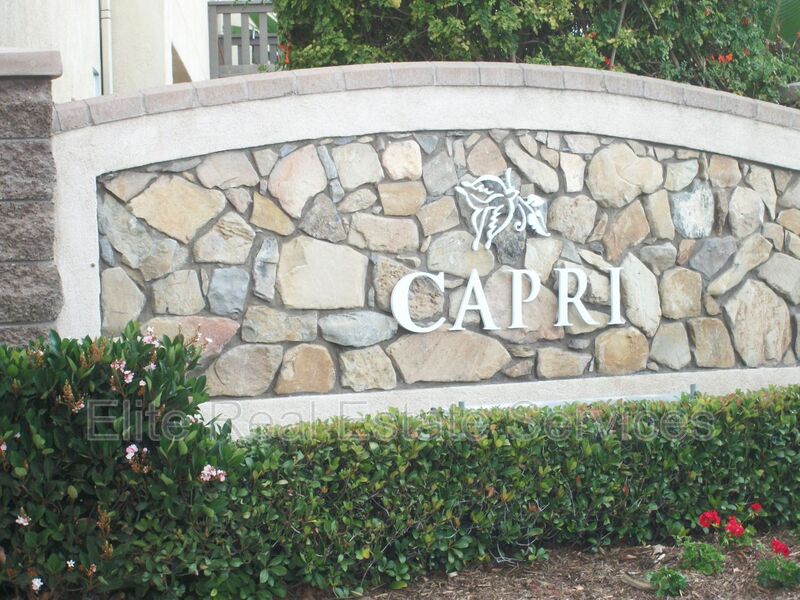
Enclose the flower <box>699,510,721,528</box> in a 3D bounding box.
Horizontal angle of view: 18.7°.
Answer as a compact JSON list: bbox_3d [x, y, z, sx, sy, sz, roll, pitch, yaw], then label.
[{"bbox_3d":[1.116,0.791,8.750,0.079,0.065,0.072,-2,1,2],"label":"flower"}]

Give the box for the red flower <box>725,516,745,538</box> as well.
[{"bbox_3d":[1.199,0.816,8.700,0.072,0.079,0.070,-2,1,2],"label":"red flower"}]

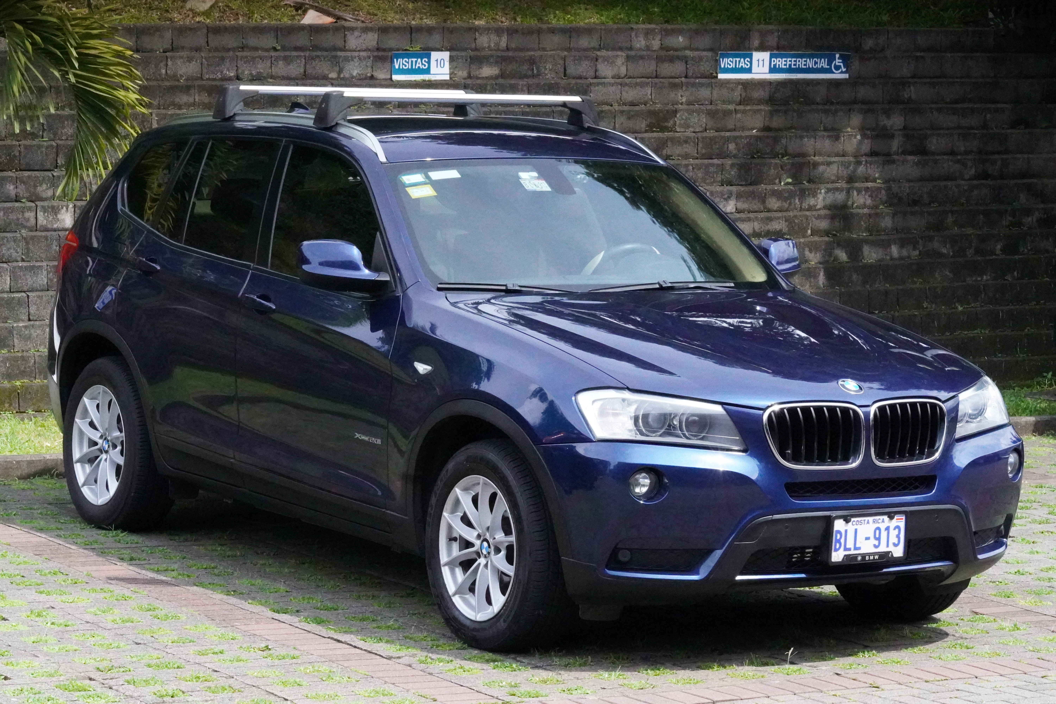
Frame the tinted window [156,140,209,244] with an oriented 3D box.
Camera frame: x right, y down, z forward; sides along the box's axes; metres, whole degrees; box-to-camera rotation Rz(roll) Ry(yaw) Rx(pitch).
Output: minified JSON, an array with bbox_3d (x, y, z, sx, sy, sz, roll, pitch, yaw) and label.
[{"bbox_3d":[-1.328,-0.627,12.714,0.030,0.407,0.271,22,-6,-33],"label":"tinted window"}]

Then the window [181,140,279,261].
[{"bbox_3d":[-1.100,-0.583,12.360,0.040,0.470,0.675,22,-6,-33],"label":"window"}]

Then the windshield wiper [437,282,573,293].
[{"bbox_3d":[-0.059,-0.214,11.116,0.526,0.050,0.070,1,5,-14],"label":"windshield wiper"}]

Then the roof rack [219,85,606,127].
[{"bbox_3d":[-0.465,-0.945,12.694,1.240,0.143,0.930,-2,6,-33],"label":"roof rack"}]

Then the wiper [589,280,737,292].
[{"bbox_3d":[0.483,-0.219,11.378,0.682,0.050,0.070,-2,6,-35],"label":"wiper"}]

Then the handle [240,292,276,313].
[{"bbox_3d":[-0.961,-0.170,11.790,0.055,0.050,0.225,-1,11,-33],"label":"handle"}]

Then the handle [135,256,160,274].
[{"bbox_3d":[-1.466,-0.332,12.624,0.050,0.048,0.195,-2,6,-33],"label":"handle"}]

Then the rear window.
[{"bbox_3d":[-1.505,-0.686,13.083,0.035,0.332,0.408,21,-5,-30],"label":"rear window"}]

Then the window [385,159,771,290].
[{"bbox_3d":[0.206,-0.426,11.629,1.420,0.110,0.810,-1,42,-33],"label":"window"}]

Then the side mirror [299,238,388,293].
[{"bbox_3d":[-0.630,-0.293,11.223,0.260,0.185,0.180,-1,6,-33],"label":"side mirror"}]

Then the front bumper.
[{"bbox_3d":[0.943,0.506,10.518,1.870,0.560,0.500,-1,6,-33],"label":"front bumper"}]

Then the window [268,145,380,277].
[{"bbox_3d":[-0.700,-0.486,11.726,0.050,0.487,0.902,22,-6,-33],"label":"window"}]

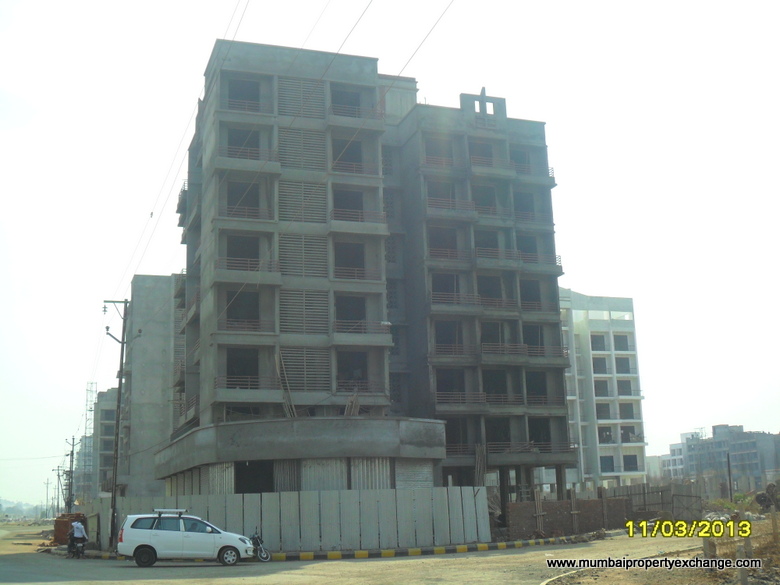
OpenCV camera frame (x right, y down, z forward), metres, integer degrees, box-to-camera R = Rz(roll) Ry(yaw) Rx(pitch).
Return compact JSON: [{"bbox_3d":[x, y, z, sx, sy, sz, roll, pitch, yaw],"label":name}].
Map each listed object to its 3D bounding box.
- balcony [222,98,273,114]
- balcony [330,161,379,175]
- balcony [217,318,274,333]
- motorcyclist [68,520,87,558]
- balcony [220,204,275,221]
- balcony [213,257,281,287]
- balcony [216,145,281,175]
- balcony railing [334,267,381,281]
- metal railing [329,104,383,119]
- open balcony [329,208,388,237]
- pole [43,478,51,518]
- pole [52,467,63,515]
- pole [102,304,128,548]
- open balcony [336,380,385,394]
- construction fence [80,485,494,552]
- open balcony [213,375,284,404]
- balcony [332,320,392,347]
[{"bbox_3d":[-7.567,-9.446,52.202,2.759,0.753,1.200,3,-13,-19],"label":"balcony"},{"bbox_3d":[-1.931,-6.803,54.593,2.700,0.650,0.100,3,-13,-19],"label":"balcony"},{"bbox_3d":[-7.352,1.716,50.738,2.960,0.670,0.100,3,-13,-19],"label":"balcony"},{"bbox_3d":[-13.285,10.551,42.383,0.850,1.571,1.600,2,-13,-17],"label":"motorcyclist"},{"bbox_3d":[-7.295,-4.018,50.440,2.716,0.626,0.060,3,-13,-19],"label":"balcony"},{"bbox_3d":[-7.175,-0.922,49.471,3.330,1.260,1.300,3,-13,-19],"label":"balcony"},{"bbox_3d":[-7.583,-6.773,52.511,3.320,1.280,1.400,3,-13,-19],"label":"balcony"},{"bbox_3d":[-1.898,-0.873,53.776,2.830,0.850,1.100,3,-13,-19],"label":"balcony railing"},{"bbox_3d":[-2.006,-9.786,55.040,3.020,0.900,1.200,3,-13,-19],"label":"metal railing"},{"bbox_3d":[-1.829,-3.624,53.785,3.170,1.270,1.400,3,-13,-19],"label":"open balcony"},{"bbox_3d":[-60.288,37.239,174.461,1.400,9.200,0.350,3,-13,-19],"label":"pole"},{"bbox_3d":[-46.564,29.070,139.308,1.600,9.200,0.350,2,-13,-18],"label":"pole"},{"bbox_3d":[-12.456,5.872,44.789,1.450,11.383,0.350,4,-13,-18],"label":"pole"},{"bbox_3d":[-1.511,4.801,50.459,2.743,0.562,0.060,3,-13,-19],"label":"open balcony"},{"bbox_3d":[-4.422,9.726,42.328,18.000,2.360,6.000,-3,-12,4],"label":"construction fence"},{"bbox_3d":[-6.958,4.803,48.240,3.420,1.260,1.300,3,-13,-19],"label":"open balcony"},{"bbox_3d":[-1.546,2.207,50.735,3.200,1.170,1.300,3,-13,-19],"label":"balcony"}]

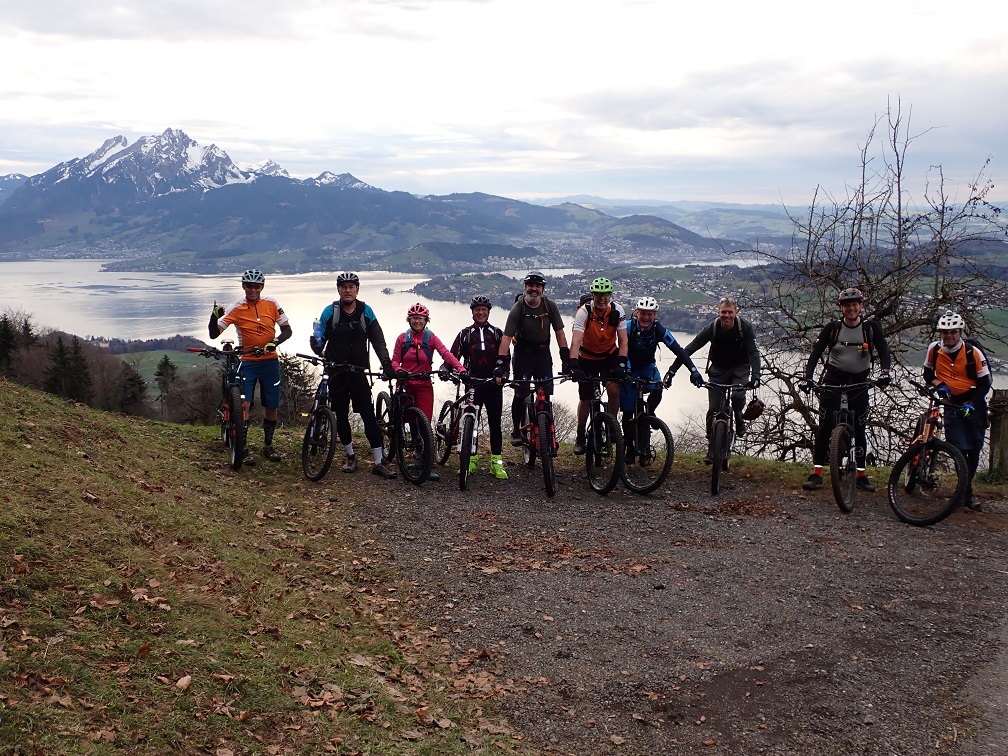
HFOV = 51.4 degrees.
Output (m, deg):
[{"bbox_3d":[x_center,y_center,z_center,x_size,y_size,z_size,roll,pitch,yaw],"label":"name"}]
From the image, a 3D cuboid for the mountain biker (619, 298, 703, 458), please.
[{"bbox_3d":[1.470,0.039,9.832,0.780,1.630,0.700,1,10,3],"label":"mountain biker"}]

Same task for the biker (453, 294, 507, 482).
[{"bbox_3d":[-0.230,0.074,10.011,0.600,1.740,0.450,0,10,0],"label":"biker"}]

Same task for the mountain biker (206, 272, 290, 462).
[{"bbox_3d":[-2.386,-0.104,9.867,0.770,1.830,0.550,-2,10,-12],"label":"mountain biker"}]

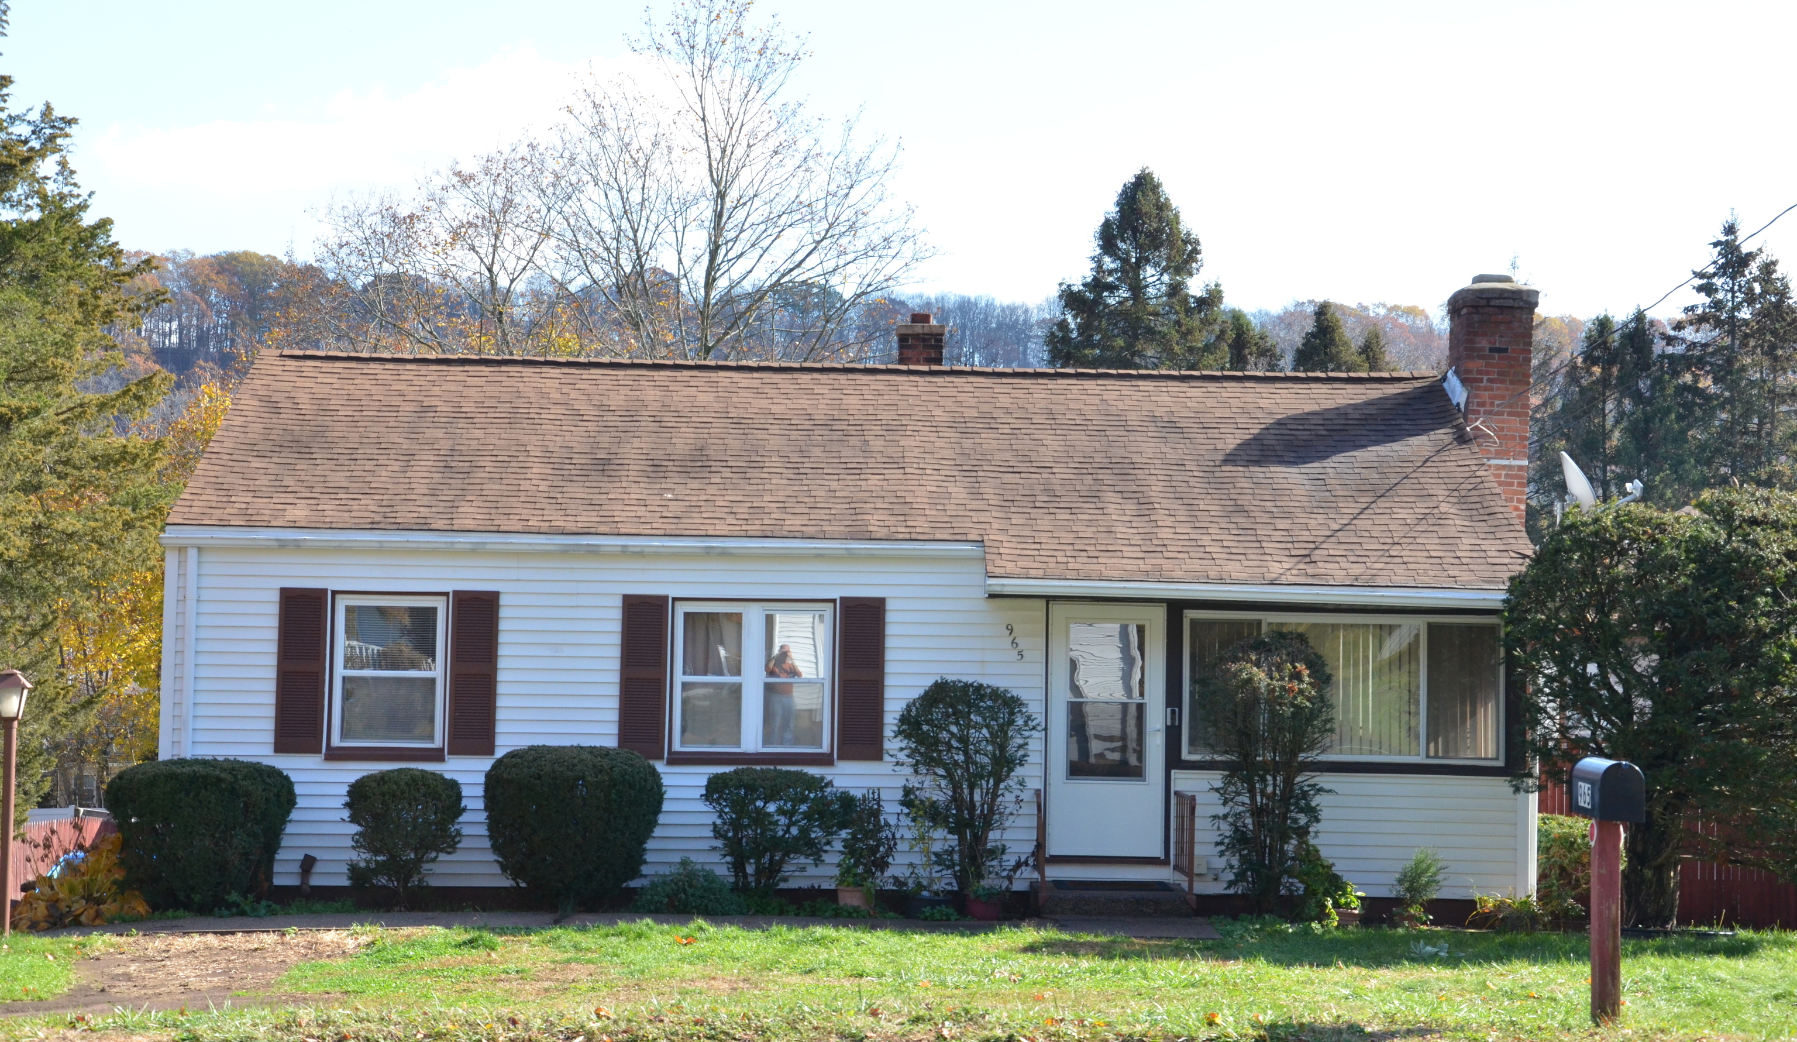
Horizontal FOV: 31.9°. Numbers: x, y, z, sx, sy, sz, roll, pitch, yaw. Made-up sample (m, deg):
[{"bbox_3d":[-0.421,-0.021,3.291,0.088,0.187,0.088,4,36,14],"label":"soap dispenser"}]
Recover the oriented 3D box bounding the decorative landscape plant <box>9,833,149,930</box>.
[{"bbox_3d":[-5.898,2.604,22.600,1.000,0.690,0.900,1,-3,-2],"label":"decorative landscape plant"}]

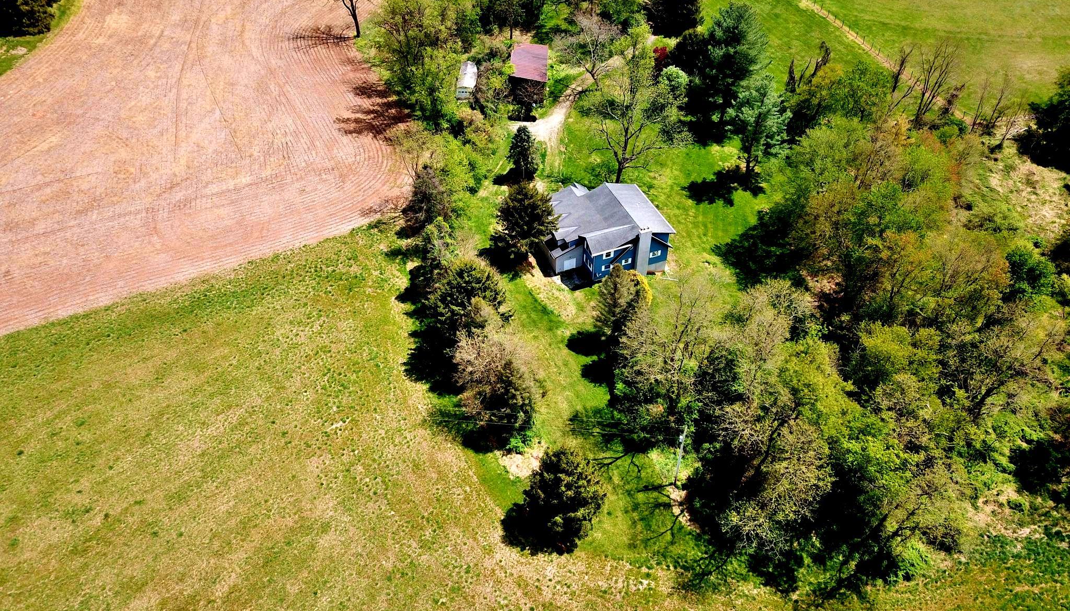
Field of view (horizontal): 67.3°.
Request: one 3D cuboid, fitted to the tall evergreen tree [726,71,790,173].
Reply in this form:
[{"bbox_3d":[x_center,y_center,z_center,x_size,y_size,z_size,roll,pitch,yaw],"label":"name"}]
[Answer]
[{"bbox_3d":[37.271,-28.587,132.134,10.000,20.580,10.000,0,43,0],"label":"tall evergreen tree"}]

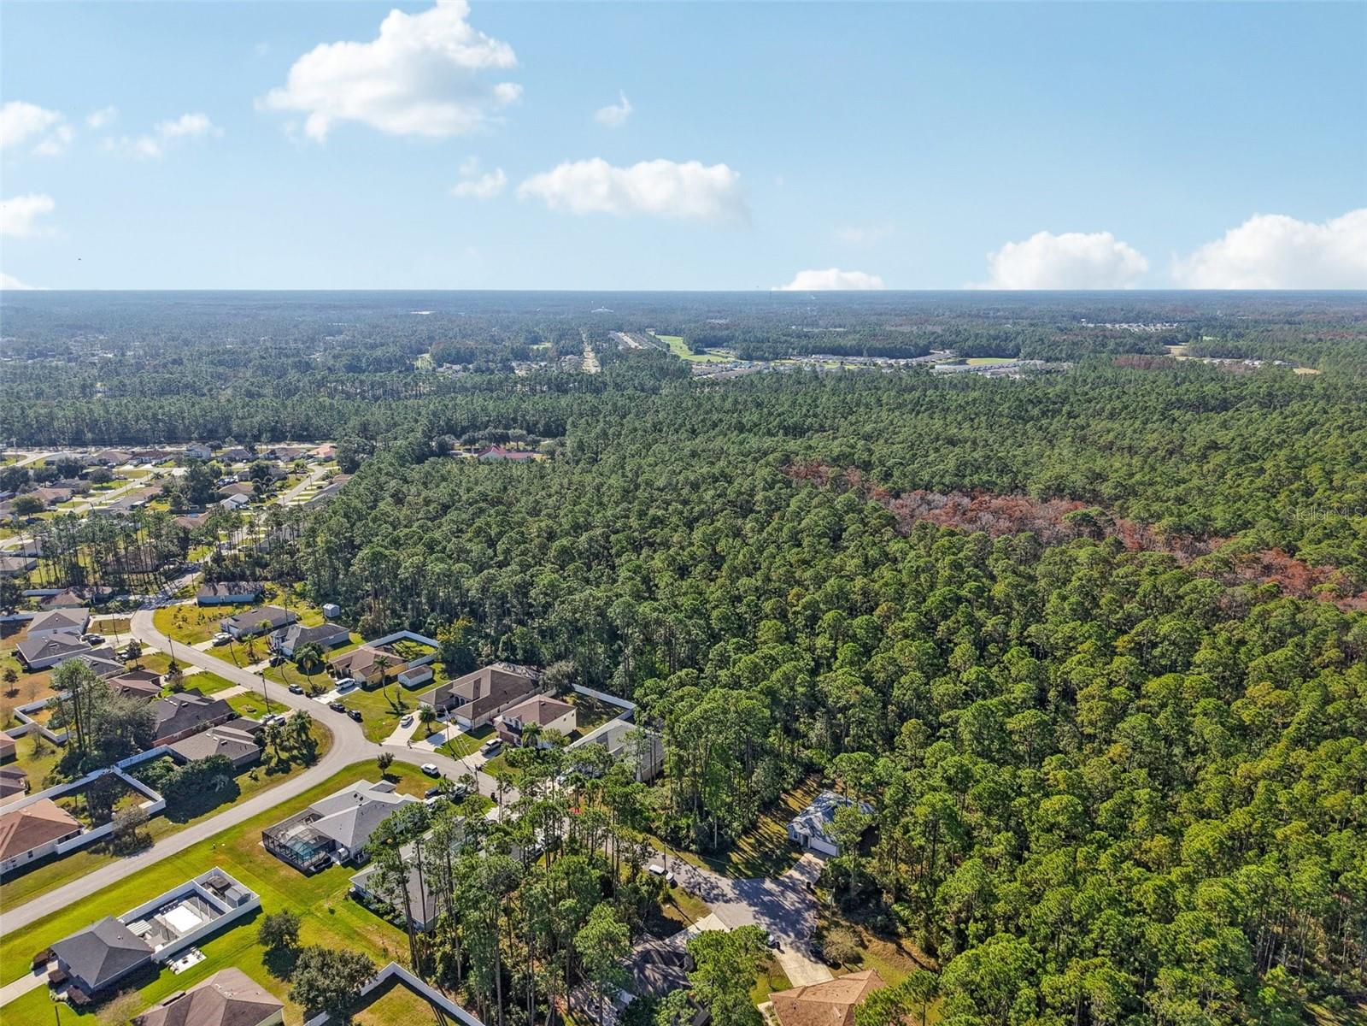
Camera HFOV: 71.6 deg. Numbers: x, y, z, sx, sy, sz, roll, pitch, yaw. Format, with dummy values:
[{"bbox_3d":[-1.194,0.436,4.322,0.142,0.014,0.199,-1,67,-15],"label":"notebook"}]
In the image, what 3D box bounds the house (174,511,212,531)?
[{"bbox_3d":[-213.500,4.363,413.379,15.000,5.000,17.500,-3,14,-11],"label":"house"}]

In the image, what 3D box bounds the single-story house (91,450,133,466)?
[{"bbox_3d":[-333.000,-31.930,551.220,16.800,5.400,17.500,-2,14,-9],"label":"single-story house"}]

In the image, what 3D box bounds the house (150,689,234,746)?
[{"bbox_3d":[-118.650,46.710,222.350,19.800,5.600,20.800,10,16,35],"label":"house"}]

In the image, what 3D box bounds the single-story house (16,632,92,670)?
[{"bbox_3d":[-180.497,38.176,271.945,18.300,5.100,14.990,13,19,43],"label":"single-story house"}]

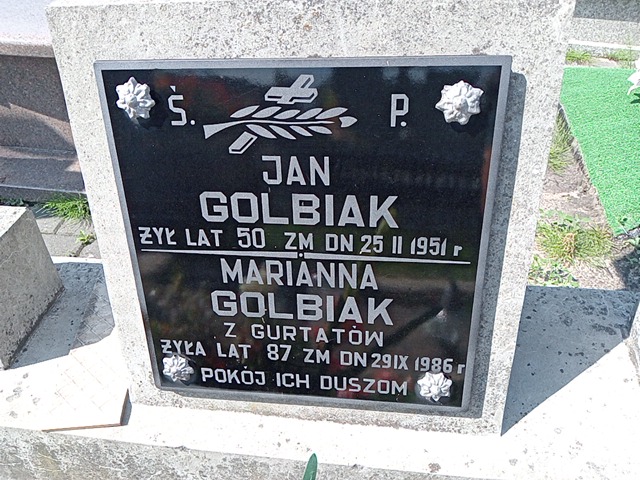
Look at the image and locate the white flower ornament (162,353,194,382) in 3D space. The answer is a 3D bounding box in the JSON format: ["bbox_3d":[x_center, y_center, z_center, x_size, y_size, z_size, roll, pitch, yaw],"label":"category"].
[{"bbox_3d":[-0.215,0.194,0.787,0.049,0.049,0.019,2,25,7],"label":"white flower ornament"}]

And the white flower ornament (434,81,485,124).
[{"bbox_3d":[0.155,-0.153,0.577,0.049,0.049,0.019,2,25,7],"label":"white flower ornament"}]

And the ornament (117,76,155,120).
[{"bbox_3d":[-0.221,-0.170,0.620,0.049,0.049,0.019,2,25,7],"label":"ornament"}]

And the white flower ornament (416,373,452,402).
[{"bbox_3d":[0.165,0.211,0.744,0.049,0.049,0.019,2,25,7],"label":"white flower ornament"}]

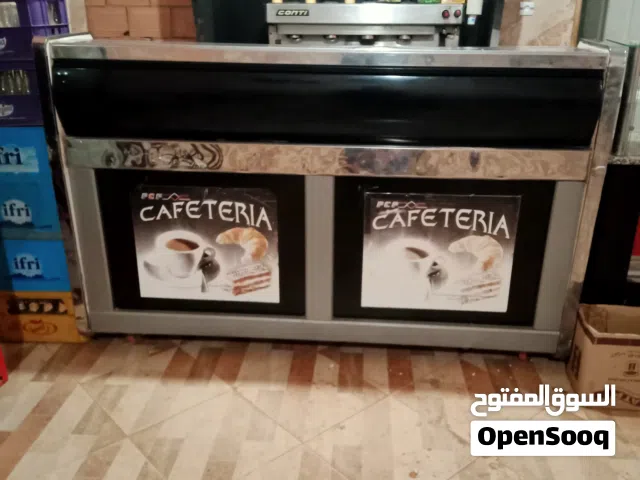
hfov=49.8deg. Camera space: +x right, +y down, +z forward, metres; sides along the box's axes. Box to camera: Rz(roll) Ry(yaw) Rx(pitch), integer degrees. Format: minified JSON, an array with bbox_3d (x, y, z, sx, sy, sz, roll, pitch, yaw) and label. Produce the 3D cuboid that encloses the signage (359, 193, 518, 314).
[{"bbox_3d":[0.440,0.052,2.568,0.558,0.469,0.010,2,23,4],"label":"signage"}]

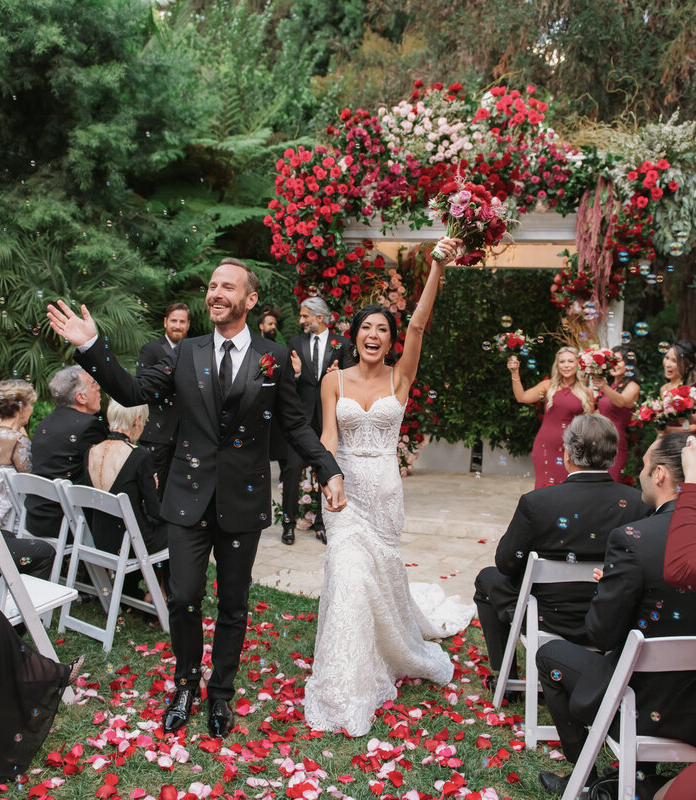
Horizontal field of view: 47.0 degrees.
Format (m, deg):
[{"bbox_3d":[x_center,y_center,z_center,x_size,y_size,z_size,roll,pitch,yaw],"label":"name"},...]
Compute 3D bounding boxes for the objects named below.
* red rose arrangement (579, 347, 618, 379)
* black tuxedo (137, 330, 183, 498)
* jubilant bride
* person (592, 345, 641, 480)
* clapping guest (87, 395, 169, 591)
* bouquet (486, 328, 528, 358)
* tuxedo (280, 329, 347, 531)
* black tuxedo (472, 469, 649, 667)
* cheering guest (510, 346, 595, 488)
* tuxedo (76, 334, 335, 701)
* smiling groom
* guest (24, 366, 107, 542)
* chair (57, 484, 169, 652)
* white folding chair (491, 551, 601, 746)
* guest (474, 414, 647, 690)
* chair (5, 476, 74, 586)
[{"bbox_3d":[1.794,-0.270,5.750,0.270,0.240,0.260,6,4,40],"label":"red rose arrangement"},{"bbox_3d":[-1.215,0.299,5.572,0.560,1.480,0.320,2,3,-13],"label":"black tuxedo"},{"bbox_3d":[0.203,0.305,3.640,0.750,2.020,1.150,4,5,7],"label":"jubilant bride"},{"bbox_3d":[1.967,0.418,6.048,0.460,1.675,0.450,6,4,40],"label":"person"},{"bbox_3d":[-1.094,0.583,4.174,0.460,1.220,0.700,5,4,32],"label":"clapping guest"},{"bbox_3d":[1.192,-0.445,5.863,0.310,0.220,0.280,3,3,12],"label":"bouquet"},{"bbox_3d":[-0.231,0.231,6.050,0.570,1.500,0.340,3,3,0],"label":"tuxedo"},{"bbox_3d":[0.900,0.787,3.508,0.600,0.930,0.680,2,3,-9],"label":"black tuxedo"},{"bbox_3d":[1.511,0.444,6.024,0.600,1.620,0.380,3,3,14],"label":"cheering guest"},{"bbox_3d":[-0.552,0.464,3.186,0.980,1.490,0.450,2,3,-12],"label":"tuxedo"},{"bbox_3d":[-0.597,0.354,3.141,1.120,1.850,0.580,2,3,-12],"label":"smiling groom"},{"bbox_3d":[-1.430,0.479,4.467,0.520,1.340,0.820,7,6,38],"label":"guest"},{"bbox_3d":[-1.165,0.804,4.115,0.455,0.785,0.475,7,6,33],"label":"chair"},{"bbox_3d":[0.907,0.989,3.387,0.455,0.785,0.475,3,5,-5],"label":"white folding chair"},{"bbox_3d":[0.903,0.701,3.385,0.620,1.300,0.700,3,3,-5],"label":"guest"},{"bbox_3d":[-1.567,0.769,4.354,0.450,0.775,0.450,5,4,31],"label":"chair"}]

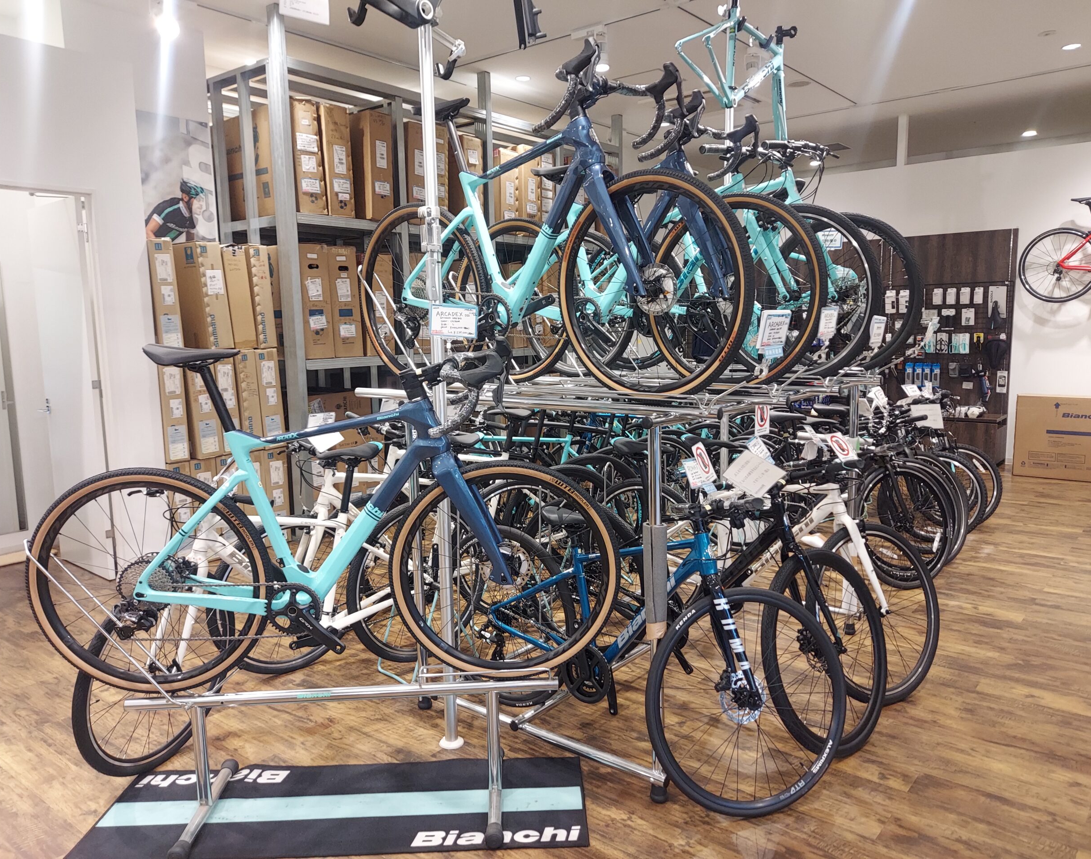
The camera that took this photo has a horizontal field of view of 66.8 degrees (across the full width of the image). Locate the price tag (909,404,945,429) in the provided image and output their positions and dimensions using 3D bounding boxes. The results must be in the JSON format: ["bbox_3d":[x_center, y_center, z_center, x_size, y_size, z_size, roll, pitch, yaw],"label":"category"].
[{"bbox_3d":[2.192,-0.077,4.750,0.180,0.140,0.020,-8,3,-15],"label":"price tag"}]

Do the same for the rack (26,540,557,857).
[{"bbox_3d":[-0.723,0.727,2.514,1.540,0.910,0.480,-2,7,-4],"label":"rack"}]

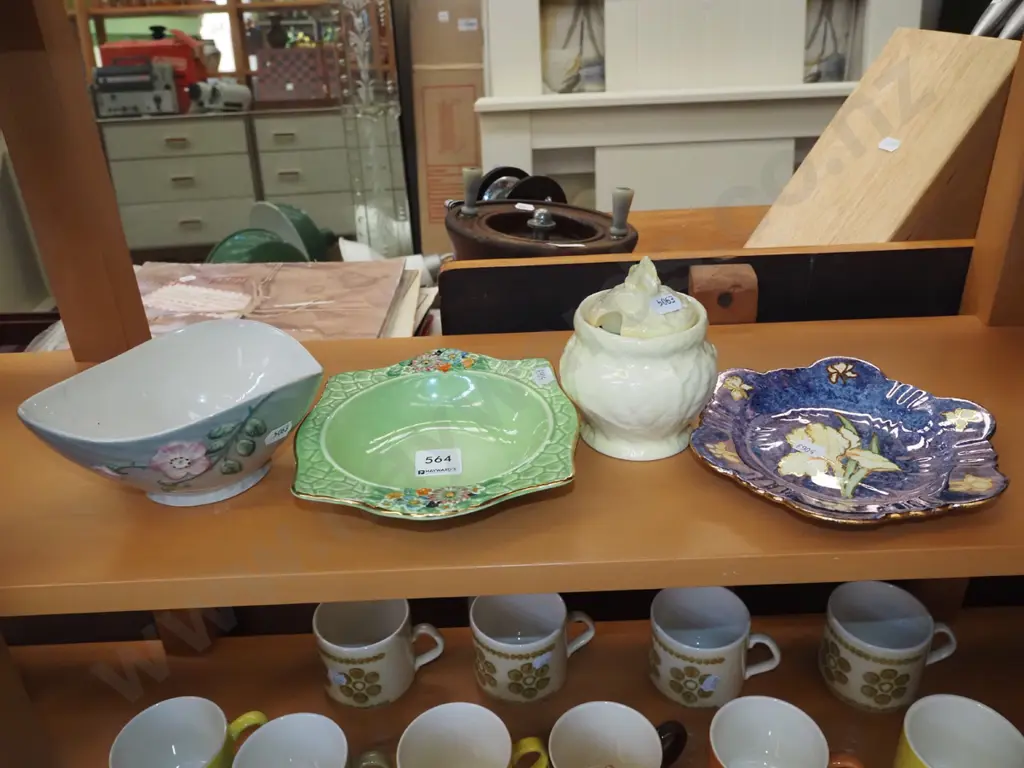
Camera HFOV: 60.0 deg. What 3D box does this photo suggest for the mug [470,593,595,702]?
[{"bbox_3d":[0.019,0.218,0.755,0.108,0.071,0.082,-5,28,-5],"label":"mug"}]

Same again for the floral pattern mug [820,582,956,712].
[{"bbox_3d":[0.312,0.218,0.735,0.108,0.071,0.082,-1,28,3],"label":"floral pattern mug"}]

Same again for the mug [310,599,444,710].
[{"bbox_3d":[-0.111,0.223,0.756,0.108,0.071,0.082,-1,28,3],"label":"mug"}]

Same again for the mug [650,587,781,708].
[{"bbox_3d":[0.168,0.221,0.740,0.108,0.071,0.082,5,29,14],"label":"mug"}]

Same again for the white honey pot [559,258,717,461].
[{"bbox_3d":[0.075,-0.021,0.521,0.091,0.112,0.091,-2,29,1],"label":"white honey pot"}]

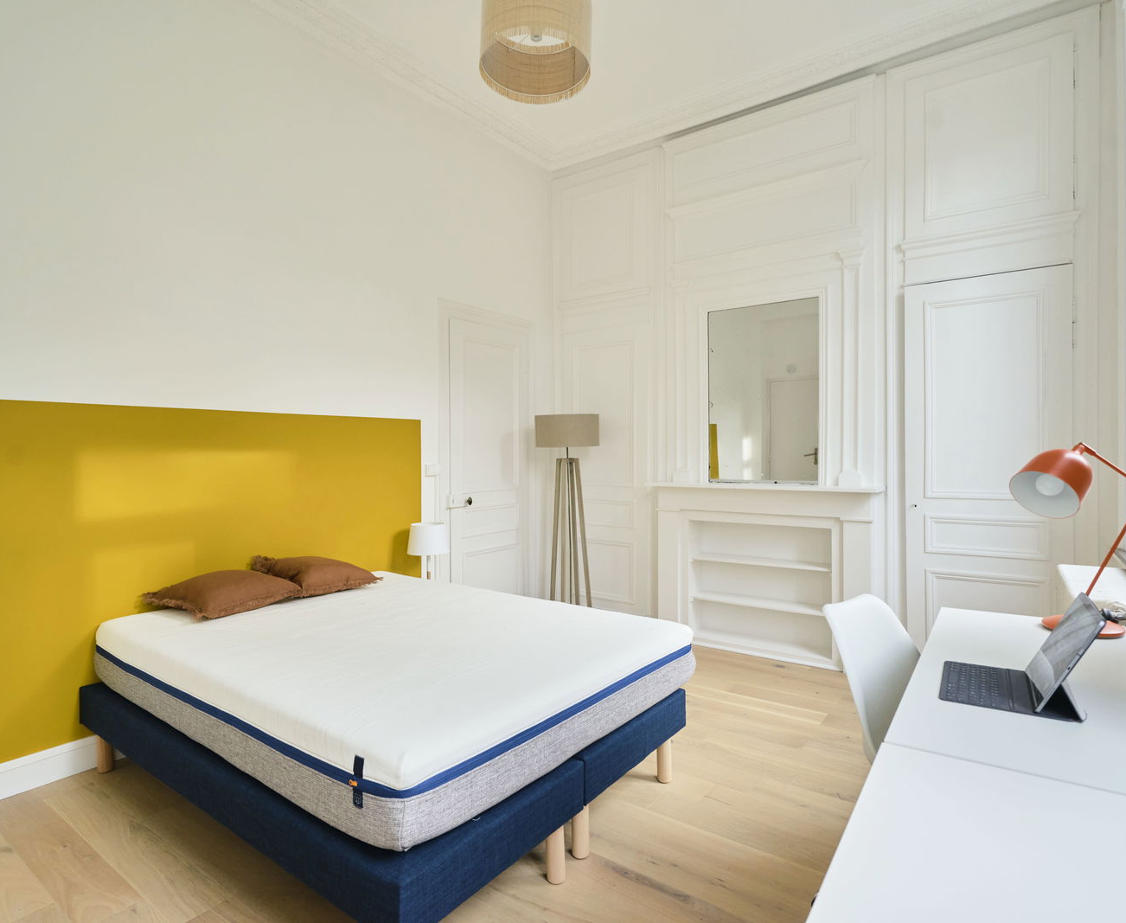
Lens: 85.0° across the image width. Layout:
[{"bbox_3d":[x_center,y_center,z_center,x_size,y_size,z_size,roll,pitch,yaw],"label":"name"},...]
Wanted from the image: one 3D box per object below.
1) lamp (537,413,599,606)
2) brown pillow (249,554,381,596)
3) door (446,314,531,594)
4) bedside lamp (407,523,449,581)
[{"bbox_3d":[0.033,0.452,4.280,0.440,1.557,0.440,-1,0,0],"label":"lamp"},{"bbox_3d":[-1.246,0.546,3.177,0.340,0.120,0.470,18,8,27],"label":"brown pillow"},{"bbox_3d":[-0.498,0.151,4.286,0.060,2.168,0.759,-1,0,38],"label":"door"},{"bbox_3d":[-0.794,0.583,3.660,0.245,0.420,0.245,-1,0,0],"label":"bedside lamp"}]

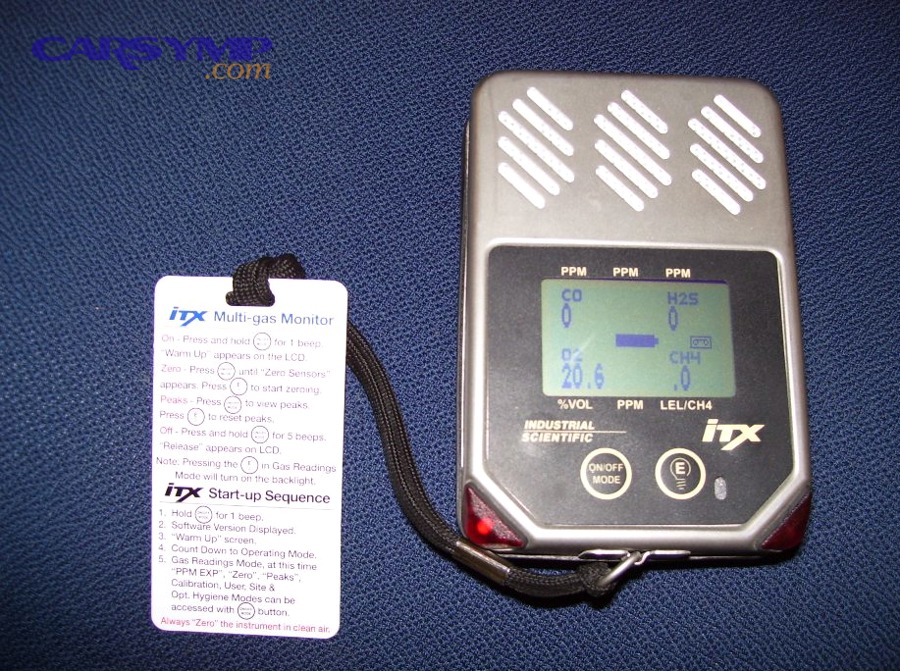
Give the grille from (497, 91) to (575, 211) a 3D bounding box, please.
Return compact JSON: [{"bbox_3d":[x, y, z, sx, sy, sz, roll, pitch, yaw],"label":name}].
[{"bbox_3d":[0.021,-0.045,0.226,0.018,0.002,0.031,1,79,-5],"label":"grille"}]

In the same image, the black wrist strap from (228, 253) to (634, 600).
[{"bbox_3d":[-0.011,0.027,0.247,0.132,0.014,0.034,41,82,5],"label":"black wrist strap"}]

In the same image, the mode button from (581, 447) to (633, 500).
[{"bbox_3d":[0.035,0.031,0.211,0.012,0.002,0.012,1,79,-5],"label":"mode button"}]

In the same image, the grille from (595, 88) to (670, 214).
[{"bbox_3d":[0.044,-0.045,0.228,0.019,0.002,0.031,1,79,-5],"label":"grille"}]

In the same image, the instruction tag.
[{"bbox_3d":[-0.055,0.034,0.256,0.053,0.001,0.099,2,93,3],"label":"instruction tag"}]

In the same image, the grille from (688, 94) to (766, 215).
[{"bbox_3d":[0.068,-0.044,0.230,0.019,0.002,0.031,1,79,-5],"label":"grille"}]

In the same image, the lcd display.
[{"bbox_3d":[0.044,0.001,0.219,0.046,0.002,0.028,1,79,-5],"label":"lcd display"}]

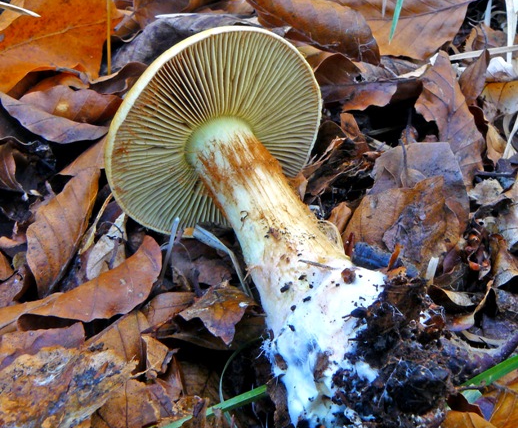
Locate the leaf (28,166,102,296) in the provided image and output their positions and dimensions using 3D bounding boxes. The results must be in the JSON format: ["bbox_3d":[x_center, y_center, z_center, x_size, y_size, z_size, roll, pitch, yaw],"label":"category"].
[{"bbox_3d":[-0.064,0.006,0.281,0.024,0.015,0.057,7,42,7],"label":"leaf"}]

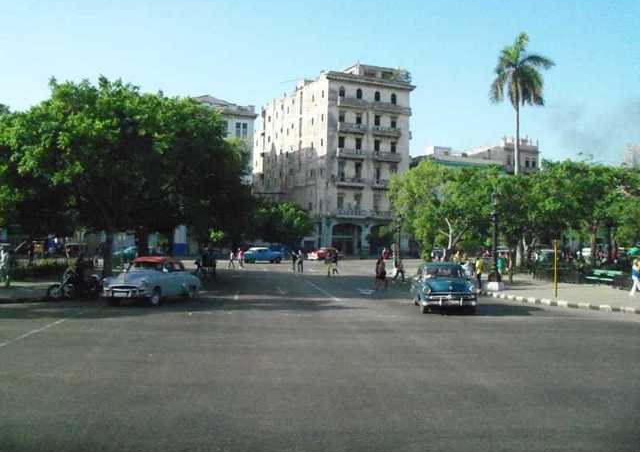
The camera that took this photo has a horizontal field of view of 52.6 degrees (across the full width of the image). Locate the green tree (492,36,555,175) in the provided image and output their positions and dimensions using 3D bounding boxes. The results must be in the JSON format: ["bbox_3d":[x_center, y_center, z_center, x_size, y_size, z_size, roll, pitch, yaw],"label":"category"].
[{"bbox_3d":[19.408,-7.010,62.246,6.200,22.000,6.200,1,-1,0],"label":"green tree"}]

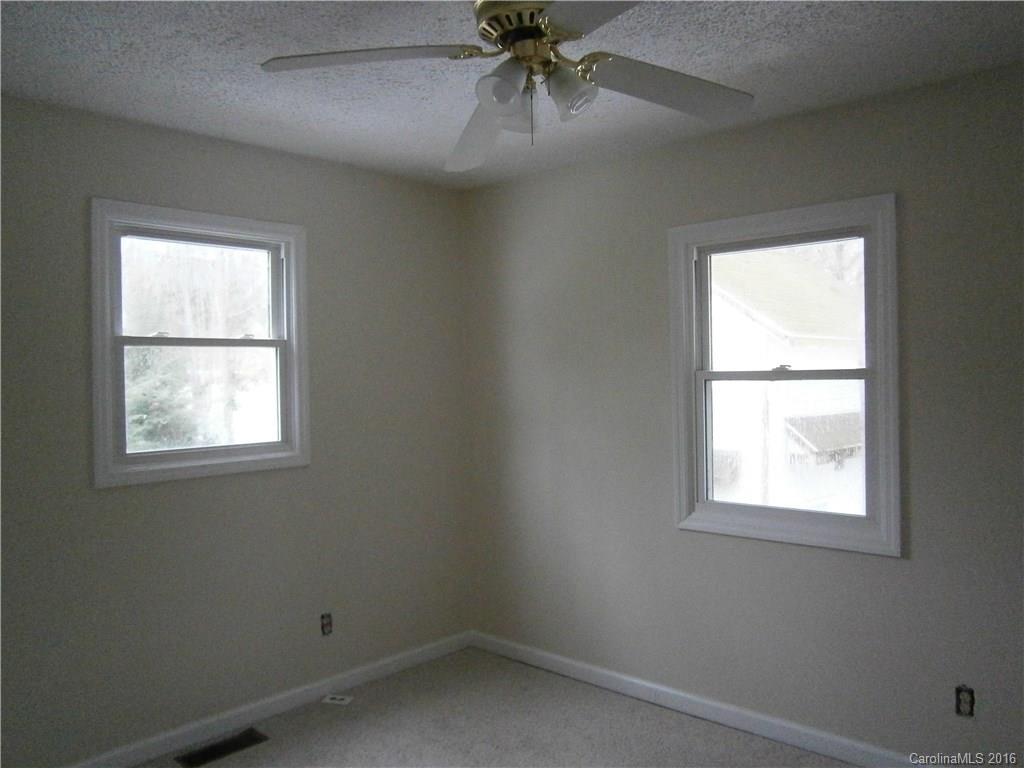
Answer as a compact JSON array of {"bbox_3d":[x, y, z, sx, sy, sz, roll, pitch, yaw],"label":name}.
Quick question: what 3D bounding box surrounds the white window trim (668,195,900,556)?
[{"bbox_3d":[1.026,-0.025,2.992,0.890,1.270,0.080,0,1,43],"label":"white window trim"}]

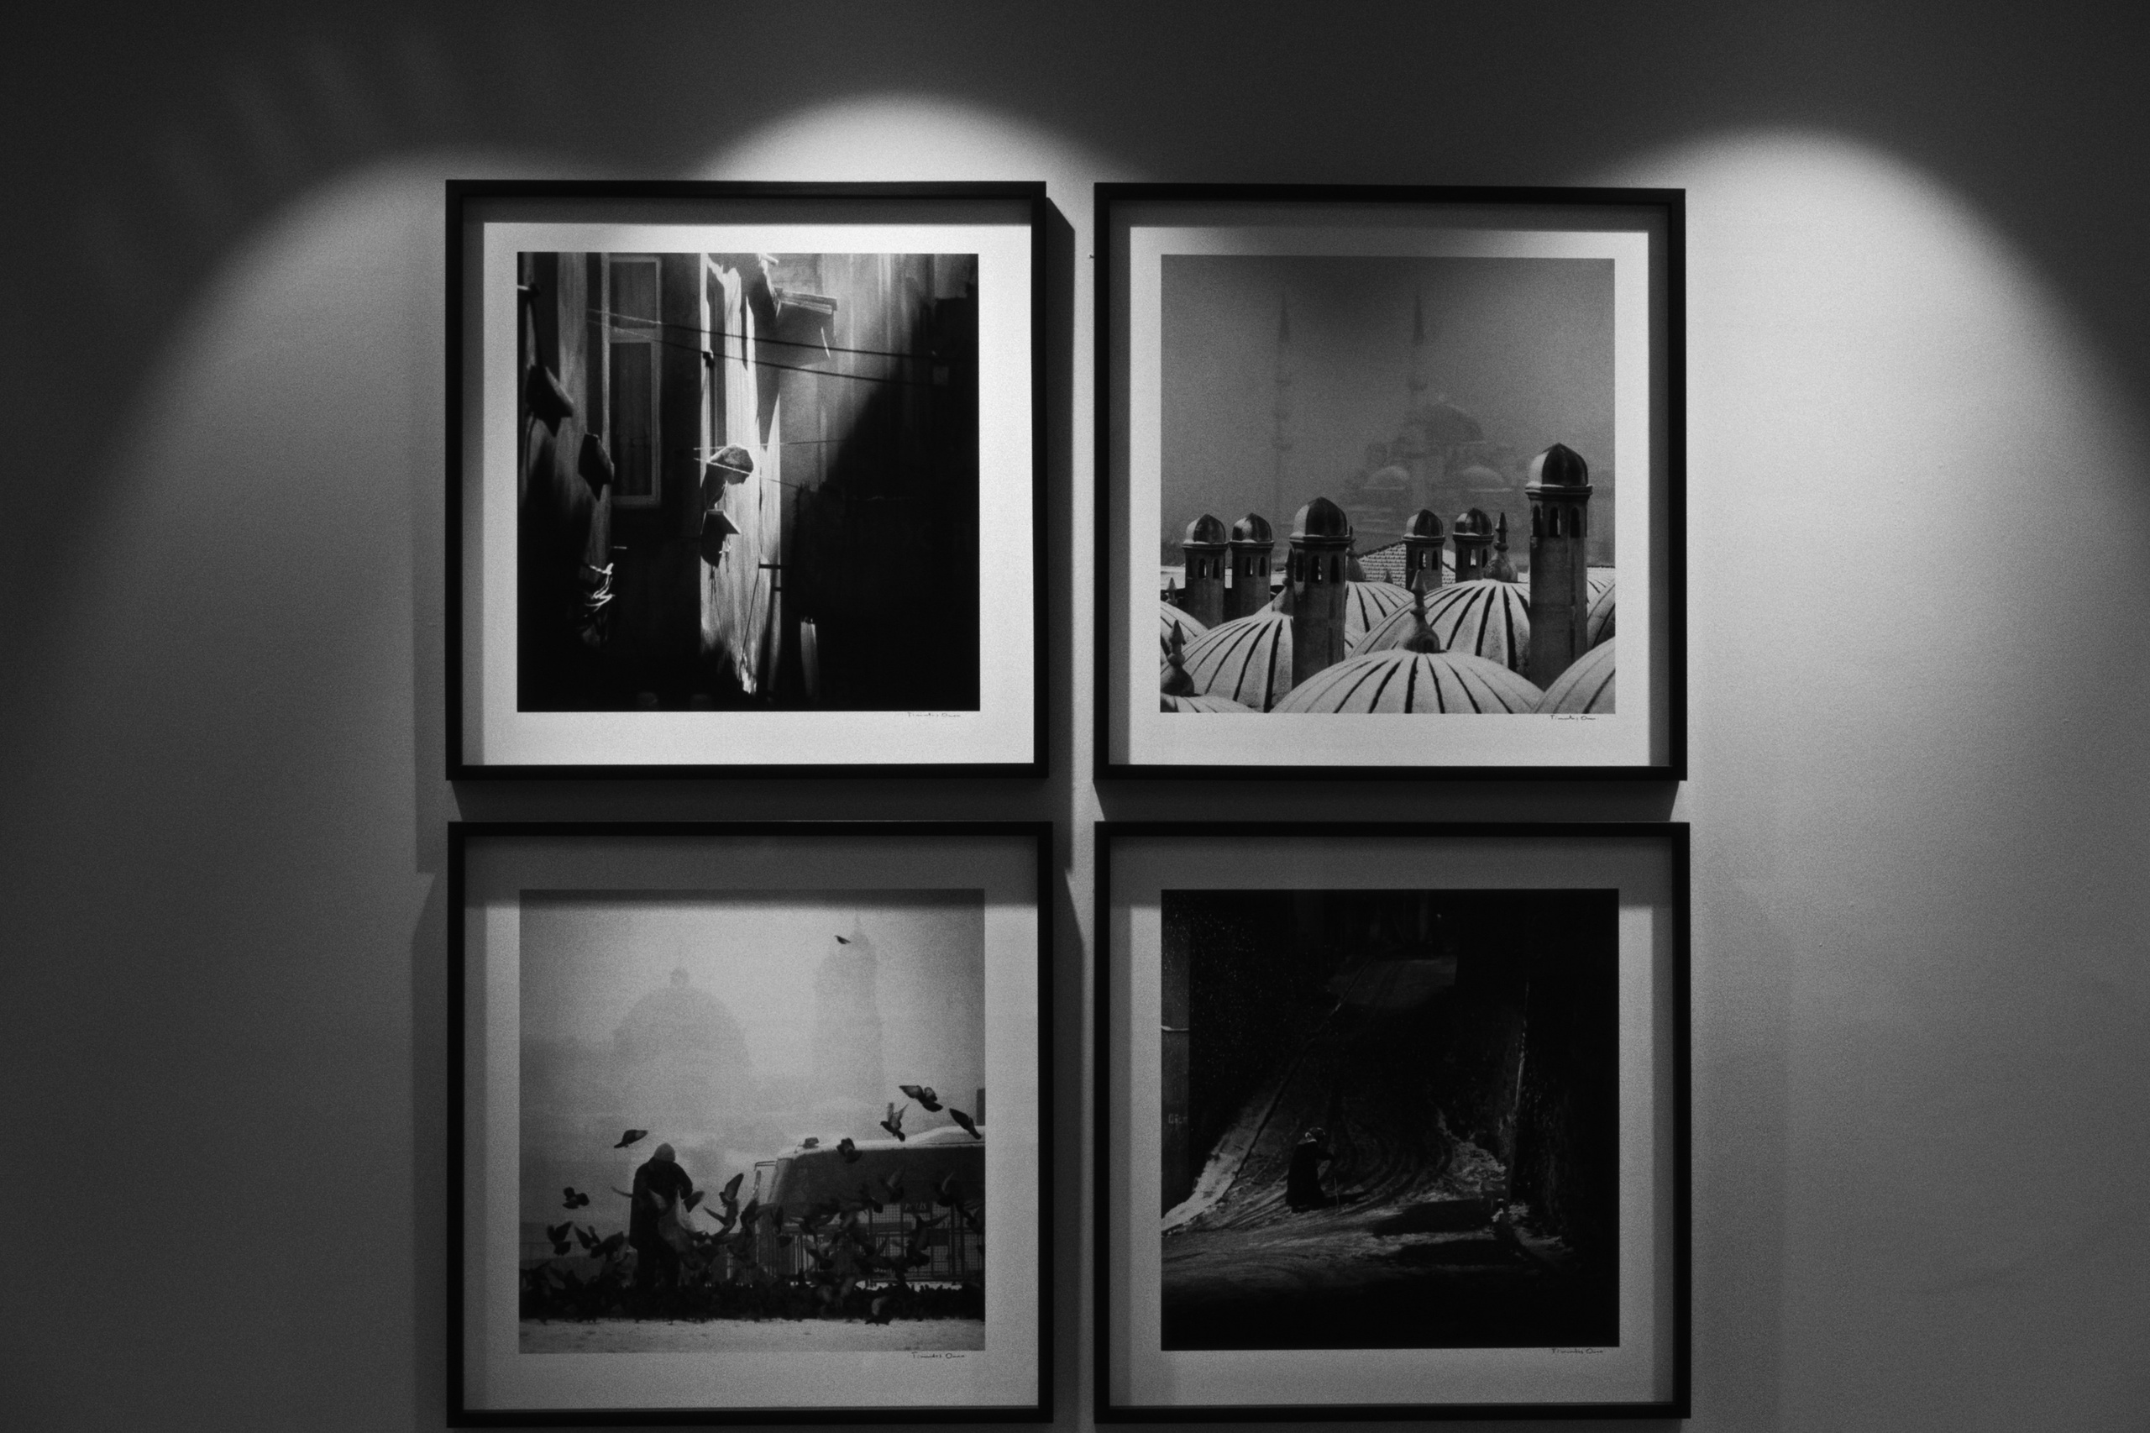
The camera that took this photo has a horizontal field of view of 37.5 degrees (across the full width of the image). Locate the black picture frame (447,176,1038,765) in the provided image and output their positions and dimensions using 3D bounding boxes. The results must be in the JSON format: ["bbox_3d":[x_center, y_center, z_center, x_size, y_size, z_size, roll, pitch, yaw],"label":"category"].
[{"bbox_3d":[-0.316,-0.229,3.075,0.580,0.580,0.030,0,-1,-2],"label":"black picture frame"}]

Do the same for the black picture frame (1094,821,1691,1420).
[{"bbox_3d":[0.309,0.394,3.087,0.580,0.580,0.030,0,-1,-2],"label":"black picture frame"}]

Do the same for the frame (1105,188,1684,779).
[{"bbox_3d":[0.308,-0.227,3.100,0.580,0.580,0.030,0,-1,-2],"label":"frame"}]

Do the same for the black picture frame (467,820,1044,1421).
[{"bbox_3d":[-0.311,0.393,3.063,0.580,0.580,0.030,0,-1,-2],"label":"black picture frame"}]

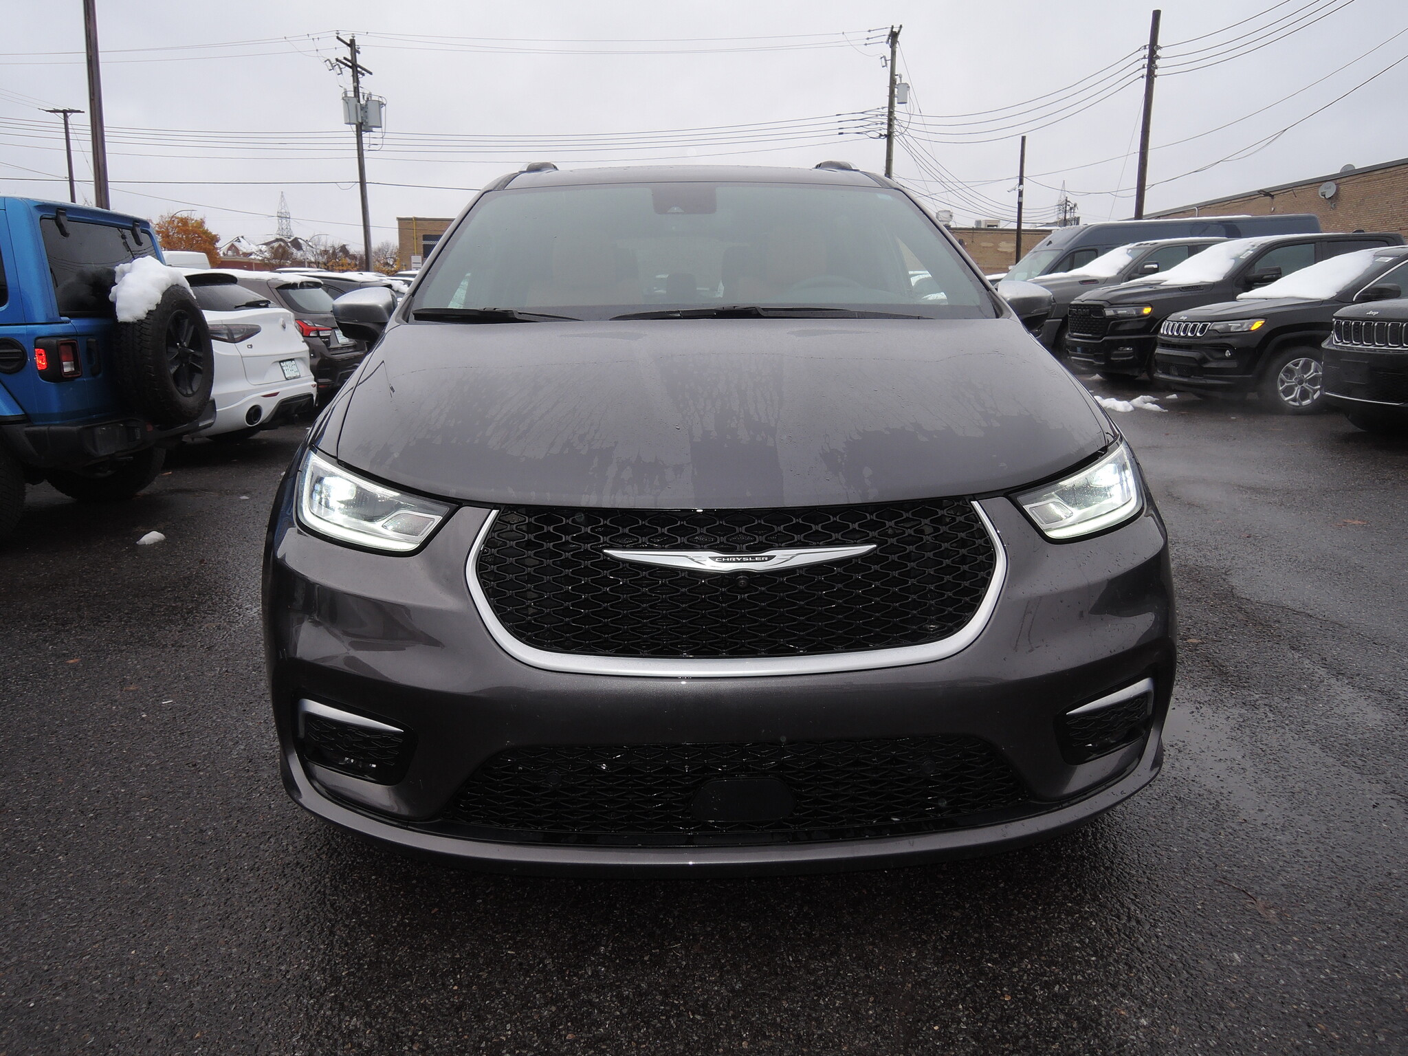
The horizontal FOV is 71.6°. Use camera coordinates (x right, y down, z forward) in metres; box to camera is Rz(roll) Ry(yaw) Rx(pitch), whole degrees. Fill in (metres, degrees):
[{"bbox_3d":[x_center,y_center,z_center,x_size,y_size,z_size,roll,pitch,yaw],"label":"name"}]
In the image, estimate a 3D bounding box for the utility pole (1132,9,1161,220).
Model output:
[{"bbox_3d":[13.399,-10.619,29.894,0.280,9.560,0.280,0,13,0],"label":"utility pole"}]

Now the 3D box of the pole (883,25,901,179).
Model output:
[{"bbox_3d":[7.428,-13.863,39.403,0.320,11.680,0.320,0,13,0],"label":"pole"}]

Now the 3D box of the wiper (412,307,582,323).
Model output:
[{"bbox_3d":[-0.602,-0.611,2.810,0.580,0.050,0.070,4,14,19],"label":"wiper"}]

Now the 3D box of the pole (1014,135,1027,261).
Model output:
[{"bbox_3d":[12.650,-11.759,39.379,0.220,7.540,0.220,0,13,0],"label":"pole"}]

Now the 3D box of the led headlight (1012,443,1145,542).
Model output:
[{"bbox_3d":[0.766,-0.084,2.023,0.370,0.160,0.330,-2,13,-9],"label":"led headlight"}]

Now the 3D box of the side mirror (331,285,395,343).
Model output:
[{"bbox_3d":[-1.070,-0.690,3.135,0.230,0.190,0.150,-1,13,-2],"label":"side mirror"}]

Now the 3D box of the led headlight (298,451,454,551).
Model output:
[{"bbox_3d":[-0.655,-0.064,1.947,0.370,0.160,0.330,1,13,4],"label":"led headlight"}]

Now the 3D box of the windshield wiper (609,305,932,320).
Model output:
[{"bbox_3d":[0.203,-0.583,2.662,0.870,0.060,0.140,-3,13,-9],"label":"windshield wiper"}]

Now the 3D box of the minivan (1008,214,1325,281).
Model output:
[{"bbox_3d":[8.019,-4.380,18.396,5.950,2.600,2.050,-1,13,-2],"label":"minivan"}]

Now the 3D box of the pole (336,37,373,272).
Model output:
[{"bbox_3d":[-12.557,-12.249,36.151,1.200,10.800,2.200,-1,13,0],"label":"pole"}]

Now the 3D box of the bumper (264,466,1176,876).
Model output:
[{"bbox_3d":[0.055,0.242,1.855,1.950,0.660,0.600,-1,13,-2],"label":"bumper"}]

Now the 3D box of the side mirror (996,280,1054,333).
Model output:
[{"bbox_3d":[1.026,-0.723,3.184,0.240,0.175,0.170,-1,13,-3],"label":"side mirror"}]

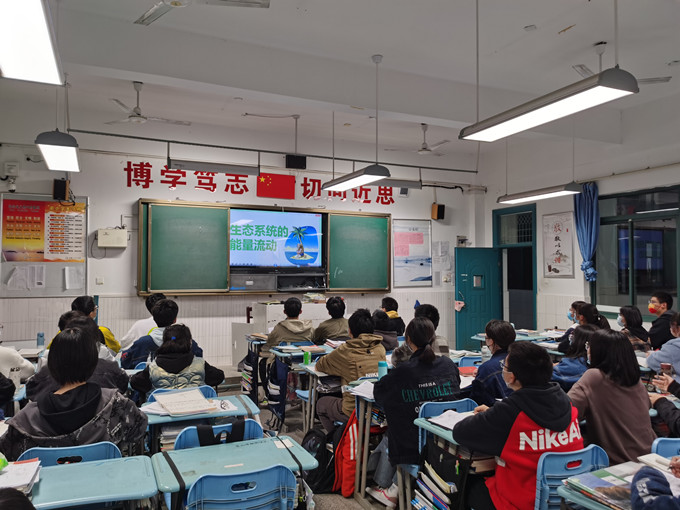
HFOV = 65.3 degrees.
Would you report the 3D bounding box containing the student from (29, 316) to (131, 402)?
[{"bbox_3d":[-1.673,1.021,3.401,0.550,1.240,0.700,1,-2,-24],"label":"student"}]

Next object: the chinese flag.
[{"bbox_3d":[-0.978,-1.073,8.295,0.592,0.368,0.020,1,-2,-24],"label":"chinese flag"}]

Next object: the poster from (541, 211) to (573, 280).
[{"bbox_3d":[3.431,-0.144,8.323,0.025,1.020,0.600,1,-2,-24],"label":"poster"}]

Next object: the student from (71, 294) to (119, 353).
[{"bbox_3d":[-2.465,1.053,5.237,0.580,1.300,0.720,1,-2,-9],"label":"student"}]

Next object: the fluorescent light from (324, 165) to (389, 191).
[{"bbox_3d":[0.156,-0.874,6.128,0.280,0.120,1.220,1,-2,-25],"label":"fluorescent light"}]

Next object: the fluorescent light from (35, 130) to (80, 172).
[{"bbox_3d":[-2.533,-0.924,4.829,0.300,0.120,1.240,1,-2,-24],"label":"fluorescent light"}]

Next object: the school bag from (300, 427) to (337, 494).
[{"bbox_3d":[-0.158,1.428,3.830,0.320,0.460,0.240,-1,-3,31],"label":"school bag"}]

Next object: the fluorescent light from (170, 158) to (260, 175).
[{"bbox_3d":[-1.660,-1.173,7.081,1.200,0.118,0.130,1,-2,-24],"label":"fluorescent light"}]

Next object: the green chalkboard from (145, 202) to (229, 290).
[{"bbox_3d":[-2.177,-0.092,7.724,1.140,1.240,0.050,1,-2,-25],"label":"green chalkboard"}]

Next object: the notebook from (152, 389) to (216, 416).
[{"bbox_3d":[-0.904,0.853,3.109,0.270,0.030,0.220,2,20,-36],"label":"notebook"}]

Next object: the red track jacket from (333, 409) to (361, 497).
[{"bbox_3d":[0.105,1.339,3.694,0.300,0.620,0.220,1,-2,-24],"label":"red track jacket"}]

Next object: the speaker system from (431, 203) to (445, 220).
[{"bbox_3d":[1.719,-0.741,9.266,0.155,0.265,0.175,1,2,-24],"label":"speaker system"}]

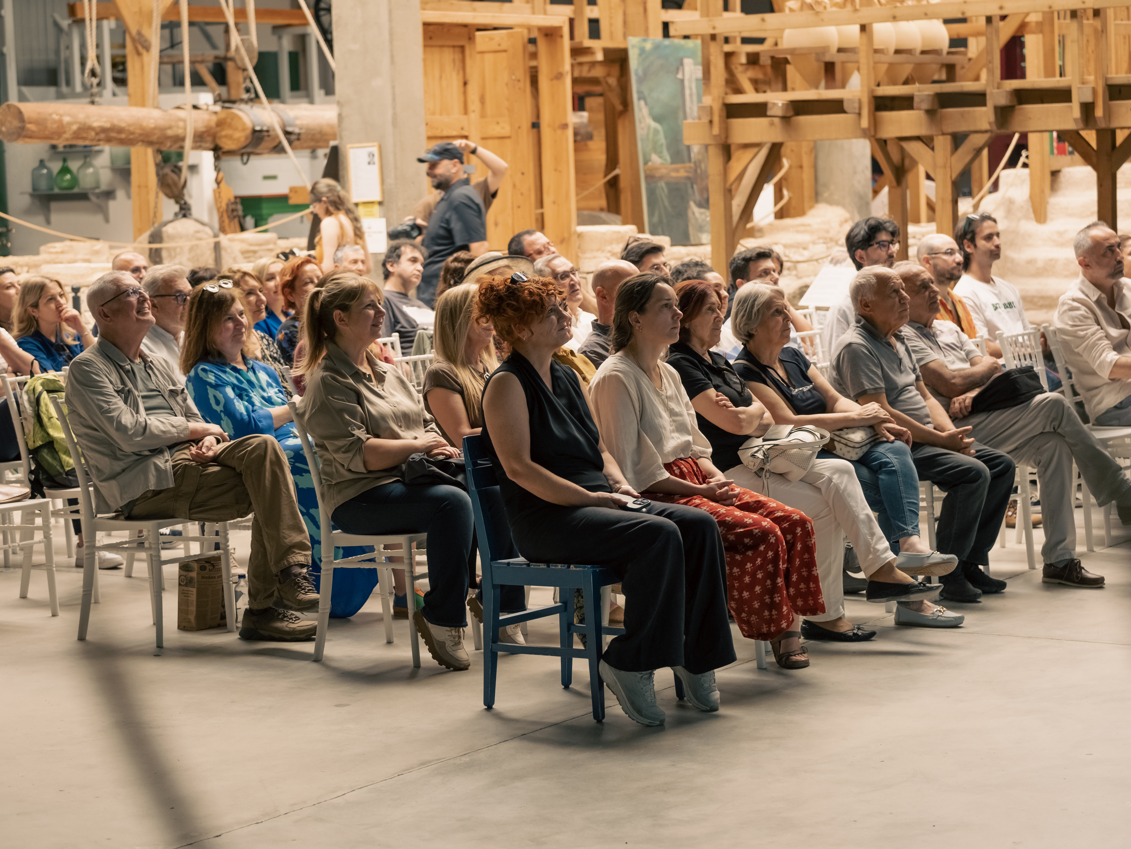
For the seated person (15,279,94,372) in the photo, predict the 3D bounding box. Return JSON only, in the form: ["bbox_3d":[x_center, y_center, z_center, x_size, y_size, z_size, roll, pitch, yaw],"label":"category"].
[{"bbox_3d":[-2.185,-0.029,12.086,0.800,1.290,0.500,1,6,38],"label":"seated person"}]

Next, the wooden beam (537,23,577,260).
[{"bbox_3d":[-0.027,-1.113,16.052,0.190,2.560,0.100,1,6,35],"label":"wooden beam"}]

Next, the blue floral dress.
[{"bbox_3d":[-1.130,0.230,10.091,0.800,1.000,0.550,1,6,35],"label":"blue floral dress"}]

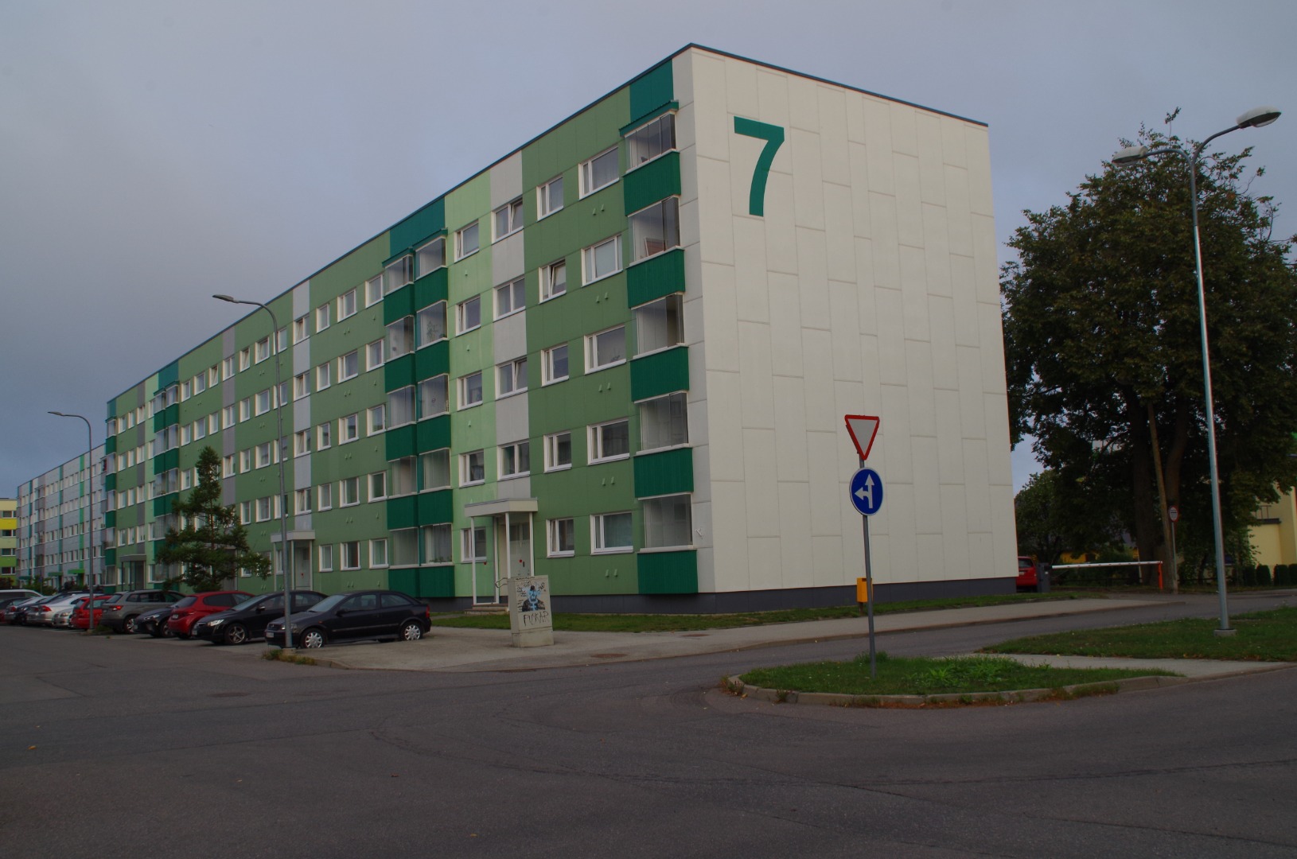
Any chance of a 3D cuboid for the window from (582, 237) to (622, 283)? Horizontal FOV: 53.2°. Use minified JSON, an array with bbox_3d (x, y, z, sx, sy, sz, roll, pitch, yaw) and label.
[{"bbox_3d":[-1.412,-5.142,39.208,0.150,1.130,2.200,2,-8,-34],"label":"window"}]

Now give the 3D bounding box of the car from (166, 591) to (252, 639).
[{"bbox_3d":[-13.630,6.040,42.300,3.970,1.460,1.740,3,-8,-37],"label":"car"}]

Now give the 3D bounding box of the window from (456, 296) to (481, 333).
[{"bbox_3d":[-6.510,-4.158,47.317,0.170,1.189,2.021,2,-8,-34],"label":"window"}]

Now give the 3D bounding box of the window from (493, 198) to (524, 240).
[{"bbox_3d":[-4.821,-7.272,44.989,0.170,1.164,2.266,2,-8,-34],"label":"window"}]

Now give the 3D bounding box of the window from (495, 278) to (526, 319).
[{"bbox_3d":[-4.707,-4.468,44.059,0.150,1.130,2.120,2,-8,-34],"label":"window"}]

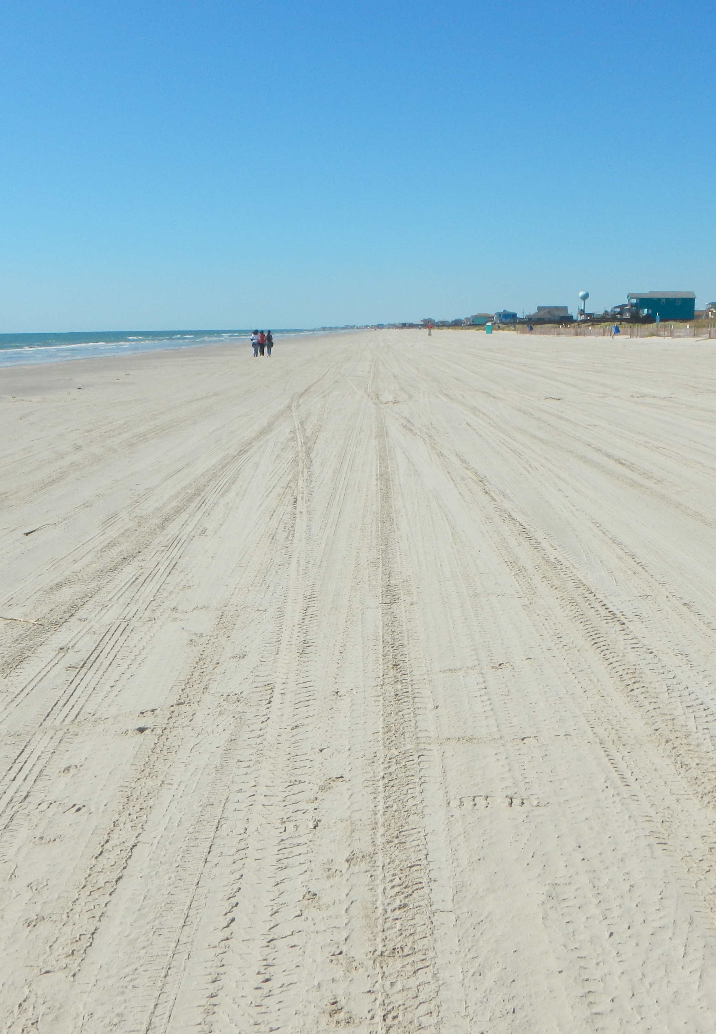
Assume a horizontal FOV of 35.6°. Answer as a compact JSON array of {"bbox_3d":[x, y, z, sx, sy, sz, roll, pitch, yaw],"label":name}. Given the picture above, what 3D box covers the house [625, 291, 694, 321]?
[{"bbox_3d":[82.194,-56.818,302.000,17.800,8.300,8.500,0,10,5],"label":"house"}]

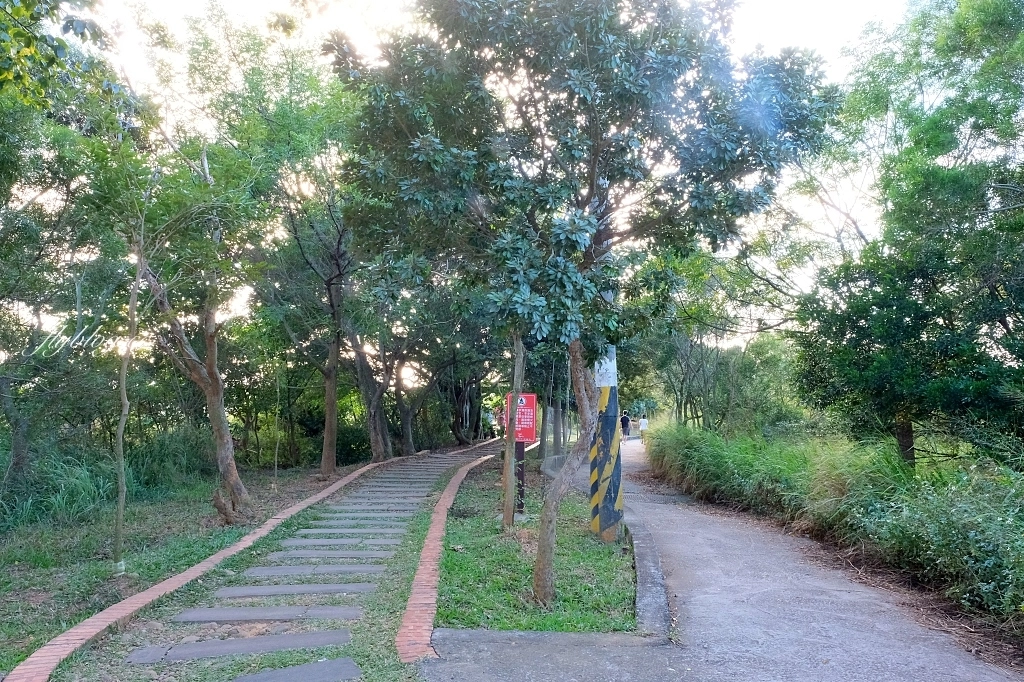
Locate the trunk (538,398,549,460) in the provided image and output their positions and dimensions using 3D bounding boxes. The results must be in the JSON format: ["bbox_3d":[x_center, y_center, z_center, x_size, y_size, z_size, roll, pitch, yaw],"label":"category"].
[{"bbox_3d":[0.907,2.543,19.643,0.288,1.771,0.250,0,-6,0],"label":"trunk"}]

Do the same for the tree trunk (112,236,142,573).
[{"bbox_3d":[-3.537,0.546,6.277,0.276,3.077,0.200,0,-6,0],"label":"tree trunk"}]

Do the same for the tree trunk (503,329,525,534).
[{"bbox_3d":[0.020,1.153,8.929,0.273,2.544,0.220,0,-6,0],"label":"tree trunk"}]

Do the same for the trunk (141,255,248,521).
[{"bbox_3d":[-4.414,0.610,9.487,1.501,3.692,0.800,0,-6,0],"label":"trunk"}]

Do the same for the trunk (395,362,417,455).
[{"bbox_3d":[-3.044,1.948,19.503,0.629,2.673,0.500,0,-6,0],"label":"trunk"}]

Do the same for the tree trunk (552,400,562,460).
[{"bbox_3d":[1.422,2.762,21.330,0.313,1.799,0.260,0,-6,0],"label":"tree trunk"}]

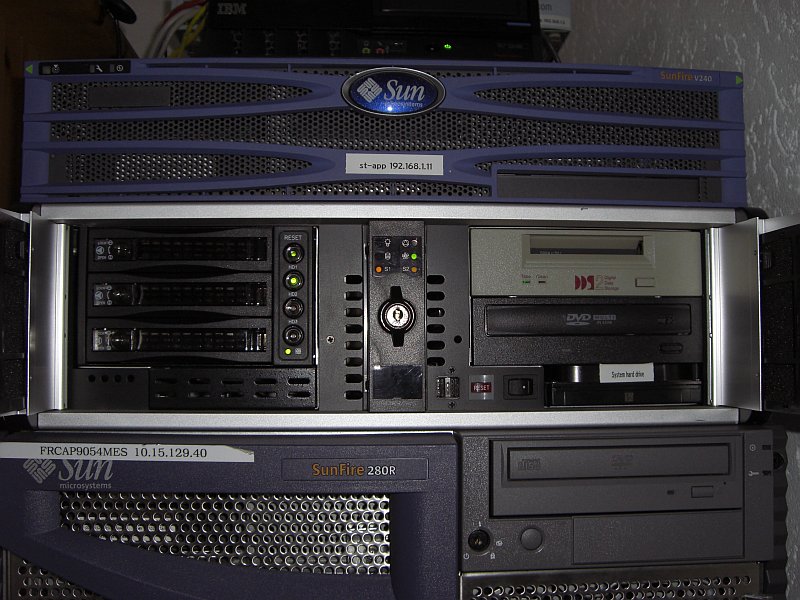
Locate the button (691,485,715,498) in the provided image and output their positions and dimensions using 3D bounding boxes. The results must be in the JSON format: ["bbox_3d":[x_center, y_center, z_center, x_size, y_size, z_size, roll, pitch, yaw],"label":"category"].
[{"bbox_3d":[0.173,0.110,0.503,0.013,0.007,0.004,0,-3,-4],"label":"button"}]

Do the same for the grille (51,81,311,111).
[{"bbox_3d":[-0.133,-0.125,0.537,0.158,0.018,0.006,0,-3,-3],"label":"grille"}]

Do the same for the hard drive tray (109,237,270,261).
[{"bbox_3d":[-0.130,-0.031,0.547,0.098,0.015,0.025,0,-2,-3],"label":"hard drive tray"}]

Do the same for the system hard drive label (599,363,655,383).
[{"bbox_3d":[0.143,0.046,0.553,0.035,0.012,0.001,0,-3,-4],"label":"system hard drive label"}]

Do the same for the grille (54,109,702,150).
[{"bbox_3d":[-0.005,-0.105,0.543,0.415,0.025,0.007,0,-3,-3],"label":"grille"}]

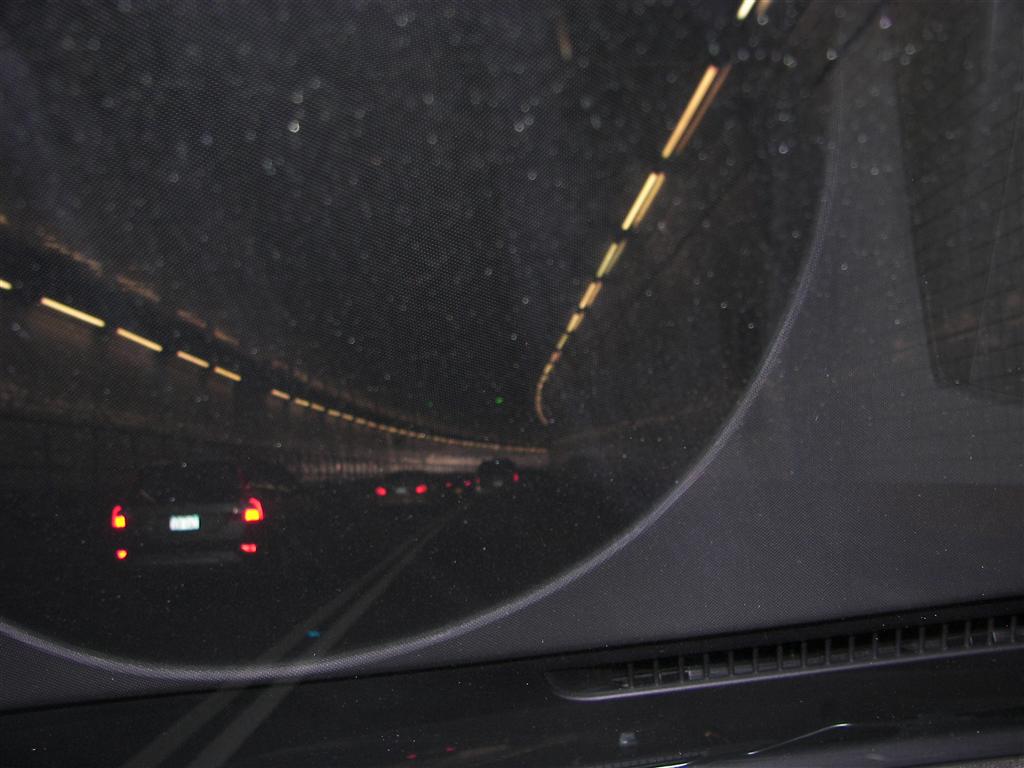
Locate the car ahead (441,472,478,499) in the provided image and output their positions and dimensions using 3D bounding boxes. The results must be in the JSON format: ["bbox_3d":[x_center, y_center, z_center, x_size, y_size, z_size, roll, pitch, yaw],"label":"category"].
[{"bbox_3d":[-3.009,6.231,65.958,1.800,1.500,4.600,-4,-5,4],"label":"car ahead"}]

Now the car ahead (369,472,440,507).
[{"bbox_3d":[-3.096,3.502,33.569,1.800,1.470,4.600,-4,-5,3],"label":"car ahead"}]

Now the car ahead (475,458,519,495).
[{"bbox_3d":[-0.521,4.303,46.648,1.900,1.780,4.700,-4,-5,2],"label":"car ahead"}]

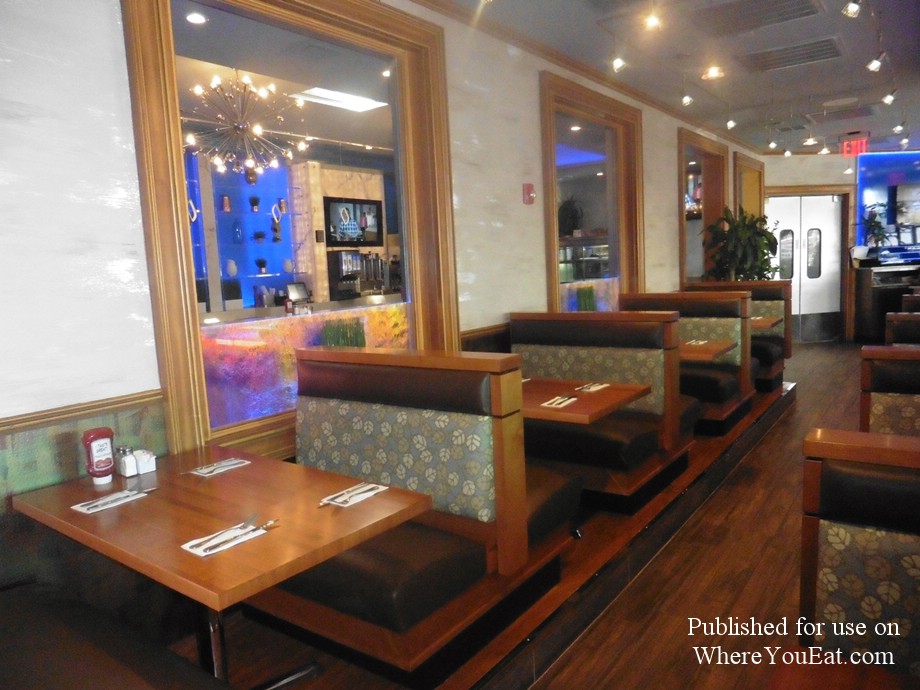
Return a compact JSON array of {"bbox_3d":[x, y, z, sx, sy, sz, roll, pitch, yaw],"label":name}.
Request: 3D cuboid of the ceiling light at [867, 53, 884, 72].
[{"bbox_3d":[3.100,-2.108,4.760,0.120,0.140,0.110,2,9,37],"label":"ceiling light"}]

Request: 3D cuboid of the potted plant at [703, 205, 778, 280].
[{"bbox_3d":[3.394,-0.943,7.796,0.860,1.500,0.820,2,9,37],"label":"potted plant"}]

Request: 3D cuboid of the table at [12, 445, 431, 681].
[{"bbox_3d":[-0.758,0.844,2.058,1.190,0.740,0.700,2,9,37],"label":"table"}]

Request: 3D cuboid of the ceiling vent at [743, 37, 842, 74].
[{"bbox_3d":[2.728,-2.367,5.194,0.610,0.040,0.610,2,9,37],"label":"ceiling vent"}]

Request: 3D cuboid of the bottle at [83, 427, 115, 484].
[{"bbox_3d":[-1.260,0.385,2.220,0.060,0.188,0.090,3,9,42],"label":"bottle"}]

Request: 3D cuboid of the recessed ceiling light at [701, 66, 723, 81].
[{"bbox_3d":[2.220,-2.390,5.592,0.180,0.050,0.180,2,9,37],"label":"recessed ceiling light"}]

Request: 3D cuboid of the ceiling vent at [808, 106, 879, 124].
[{"bbox_3d":[4.550,-2.756,7.605,0.620,0.040,0.610,2,9,37],"label":"ceiling vent"}]

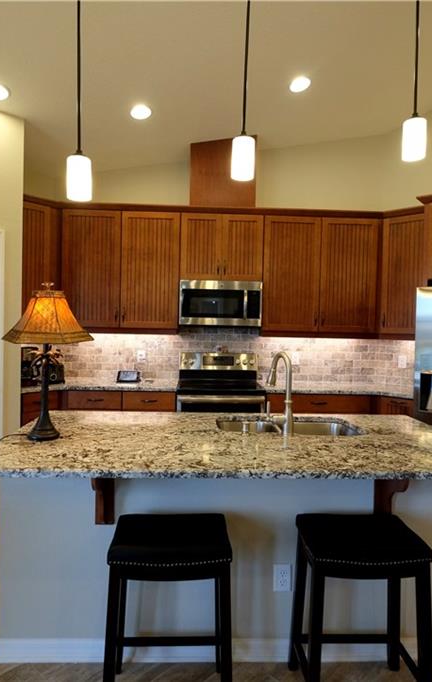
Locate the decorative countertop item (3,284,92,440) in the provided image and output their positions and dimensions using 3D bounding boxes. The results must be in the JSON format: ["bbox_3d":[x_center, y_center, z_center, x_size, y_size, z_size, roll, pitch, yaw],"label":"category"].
[{"bbox_3d":[-0.740,0.079,1.976,0.400,0.675,0.400,1,2,-2],"label":"decorative countertop item"}]

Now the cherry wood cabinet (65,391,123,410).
[{"bbox_3d":[-1.056,0.846,4.185,0.480,0.880,0.600,1,1,-2],"label":"cherry wood cabinet"}]

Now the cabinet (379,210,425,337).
[{"bbox_3d":[1.814,-0.603,4.194,0.470,1.140,0.335,3,2,43],"label":"cabinet"}]

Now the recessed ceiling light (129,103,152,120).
[{"bbox_3d":[-0.600,-1.827,3.609,0.190,0.040,0.190,-9,-8,-1],"label":"recessed ceiling light"}]

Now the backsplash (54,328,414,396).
[{"bbox_3d":[0.040,0.130,4.521,3.300,0.480,0.040,1,2,-2],"label":"backsplash"}]

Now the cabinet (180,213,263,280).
[{"bbox_3d":[0.050,-0.853,4.331,0.762,0.610,0.330,1,1,-2],"label":"cabinet"}]

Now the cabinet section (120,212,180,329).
[{"bbox_3d":[-0.603,-0.642,4.296,0.528,1.060,0.335,1,1,-2],"label":"cabinet section"}]

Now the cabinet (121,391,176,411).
[{"bbox_3d":[-0.594,0.832,4.216,0.475,0.870,0.610,1,2,-2],"label":"cabinet"}]

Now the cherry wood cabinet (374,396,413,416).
[{"bbox_3d":[1.721,0.879,4.085,0.380,0.870,0.610,3,2,43],"label":"cherry wood cabinet"}]

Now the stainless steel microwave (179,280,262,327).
[{"bbox_3d":[0.043,-0.335,4.337,0.757,0.420,0.400,1,2,-2],"label":"stainless steel microwave"}]

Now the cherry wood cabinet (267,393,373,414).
[{"bbox_3d":[0.884,0.880,4.257,0.930,0.880,0.600,1,1,-2],"label":"cherry wood cabinet"}]

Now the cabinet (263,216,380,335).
[{"bbox_3d":[0.970,-0.614,4.390,1.085,1.100,0.335,1,2,-2],"label":"cabinet"}]

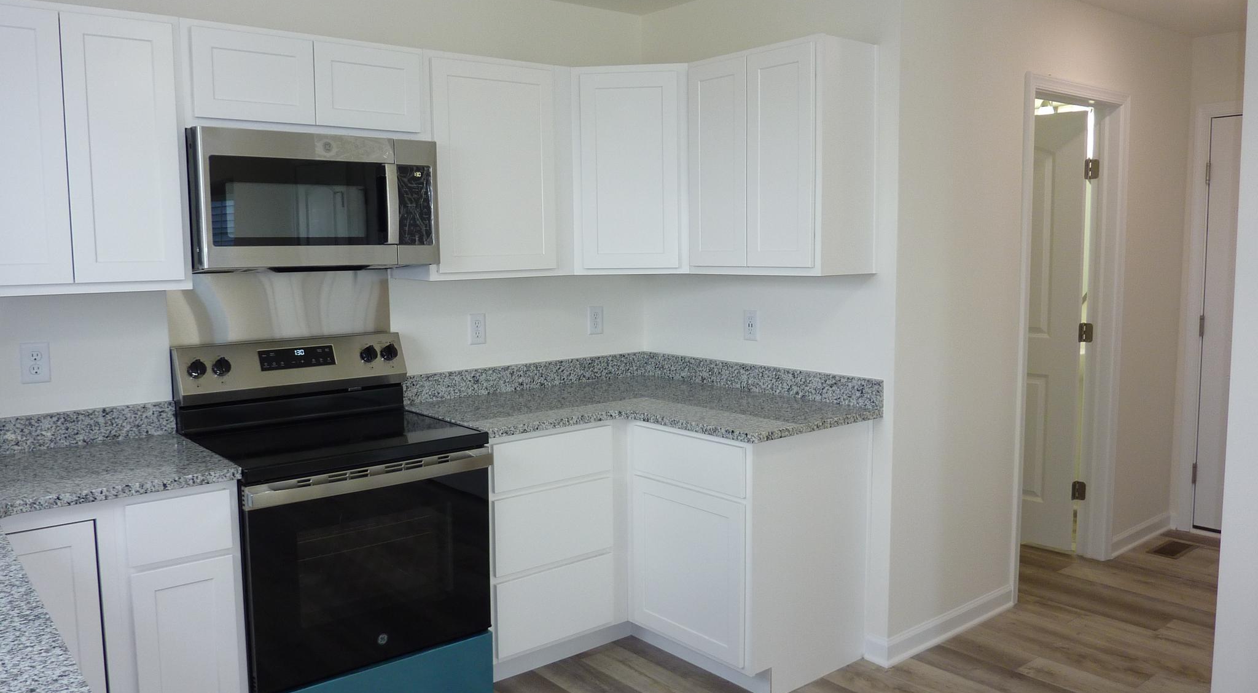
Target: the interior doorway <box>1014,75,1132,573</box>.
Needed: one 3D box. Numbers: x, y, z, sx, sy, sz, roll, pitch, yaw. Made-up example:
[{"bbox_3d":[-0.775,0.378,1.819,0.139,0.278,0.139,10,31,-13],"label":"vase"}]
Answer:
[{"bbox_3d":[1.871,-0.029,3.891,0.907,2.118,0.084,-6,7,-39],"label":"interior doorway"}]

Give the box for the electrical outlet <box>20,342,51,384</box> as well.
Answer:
[{"bbox_3d":[-1.737,0.049,2.662,0.071,0.117,0.008,-6,8,-39],"label":"electrical outlet"}]

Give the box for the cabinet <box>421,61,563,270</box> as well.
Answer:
[{"bbox_3d":[-0.563,-0.641,3.357,0.541,0.770,0.322,-6,8,-39],"label":"cabinet"}]

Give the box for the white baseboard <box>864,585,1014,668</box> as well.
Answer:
[{"bbox_3d":[1.226,1.054,3.531,0.882,0.097,0.102,-6,8,-39],"label":"white baseboard"}]

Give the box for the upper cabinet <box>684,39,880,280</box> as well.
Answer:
[{"bbox_3d":[0.523,-0.641,3.230,0.310,0.763,0.627,-6,7,-39],"label":"upper cabinet"}]

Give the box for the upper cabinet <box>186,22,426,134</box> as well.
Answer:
[{"bbox_3d":[-1.068,-0.821,2.924,0.757,0.307,0.322,-6,8,-39],"label":"upper cabinet"}]

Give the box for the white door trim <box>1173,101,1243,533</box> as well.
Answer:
[{"bbox_3d":[3.112,-0.090,4.243,0.089,2.130,0.953,-6,7,-39],"label":"white door trim"}]

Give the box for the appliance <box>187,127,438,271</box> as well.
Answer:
[{"bbox_3d":[-1.042,-0.455,2.930,0.752,0.410,0.400,-6,8,-39],"label":"appliance"}]

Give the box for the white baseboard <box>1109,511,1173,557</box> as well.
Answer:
[{"bbox_3d":[2.539,0.918,4.477,0.710,0.094,0.020,-6,7,-39],"label":"white baseboard"}]

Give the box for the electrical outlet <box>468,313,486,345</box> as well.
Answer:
[{"bbox_3d":[-0.590,-0.068,3.552,0.071,0.117,0.010,-6,7,-39],"label":"electrical outlet"}]

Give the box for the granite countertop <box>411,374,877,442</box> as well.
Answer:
[{"bbox_3d":[0.017,0.236,3.292,1.197,0.032,1.288,-6,8,-39],"label":"granite countertop"}]

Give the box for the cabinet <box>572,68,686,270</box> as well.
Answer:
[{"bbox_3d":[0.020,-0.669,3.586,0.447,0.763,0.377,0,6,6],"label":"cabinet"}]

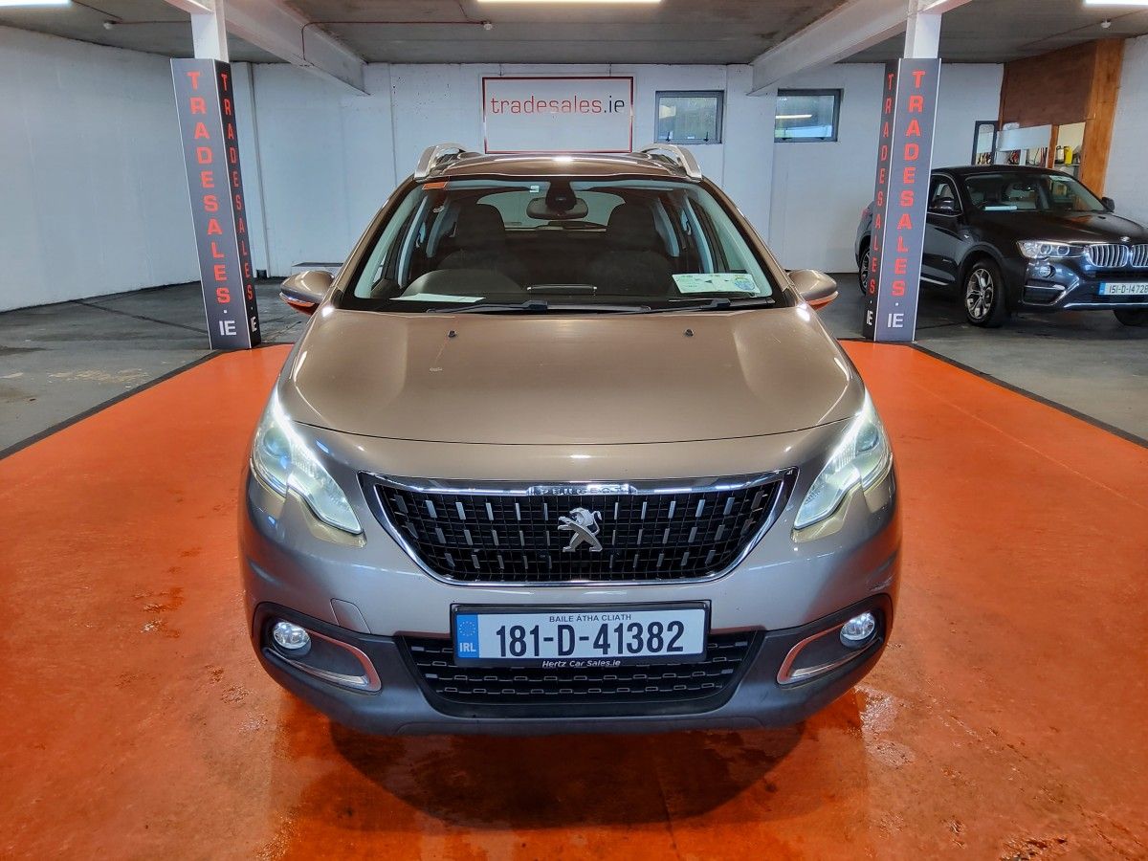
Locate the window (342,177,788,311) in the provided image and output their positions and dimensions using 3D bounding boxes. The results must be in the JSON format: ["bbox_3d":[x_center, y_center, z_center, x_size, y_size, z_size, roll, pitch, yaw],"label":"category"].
[{"bbox_3d":[-0.034,-0.695,2.994,1.410,0.150,0.900,-1,42,-2],"label":"window"}]

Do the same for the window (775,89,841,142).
[{"bbox_3d":[3.736,-5.023,13.821,1.050,0.790,0.100,-1,16,-2],"label":"window"}]

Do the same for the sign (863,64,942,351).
[{"bbox_3d":[2.973,-2.042,7.829,0.360,2.440,0.270,-1,16,-2],"label":"sign"}]

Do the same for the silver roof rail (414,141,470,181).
[{"bbox_3d":[-0.611,-1.247,4.060,0.100,0.150,1.450,-1,15,-2],"label":"silver roof rail"}]

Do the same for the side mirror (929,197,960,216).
[{"bbox_3d":[3.998,-2.441,9.385,0.260,0.180,0.180,-1,16,-4],"label":"side mirror"}]

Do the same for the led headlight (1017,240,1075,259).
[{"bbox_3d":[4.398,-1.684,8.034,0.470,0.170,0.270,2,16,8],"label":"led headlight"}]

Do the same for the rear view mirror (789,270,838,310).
[{"bbox_3d":[0.854,-0.505,3.133,0.220,0.170,0.160,-1,15,-2],"label":"rear view mirror"}]

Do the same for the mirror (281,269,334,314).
[{"bbox_3d":[-0.935,-0.485,3.076,0.220,0.170,0.160,-1,15,-2],"label":"mirror"}]

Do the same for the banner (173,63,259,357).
[{"bbox_3d":[-3.140,-1.956,7.649,0.355,2.440,0.345,-1,15,-1],"label":"banner"}]

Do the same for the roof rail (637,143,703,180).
[{"bbox_3d":[0.434,-1.291,4.202,0.115,0.140,1.600,-1,16,-2],"label":"roof rail"}]

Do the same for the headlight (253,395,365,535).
[{"bbox_3d":[-0.642,0.060,2.095,0.360,0.240,0.520,-1,15,-2],"label":"headlight"}]

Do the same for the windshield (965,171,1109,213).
[{"bbox_3d":[4.963,-2.567,9.300,1.400,0.150,0.800,-1,45,-3],"label":"windshield"}]

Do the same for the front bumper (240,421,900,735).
[{"bbox_3d":[0.003,0.295,2.058,1.700,0.650,0.520,-1,15,-2],"label":"front bumper"}]

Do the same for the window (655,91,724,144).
[{"bbox_3d":[1.839,-4.997,13.772,1.070,0.790,0.100,-1,16,-2],"label":"window"}]

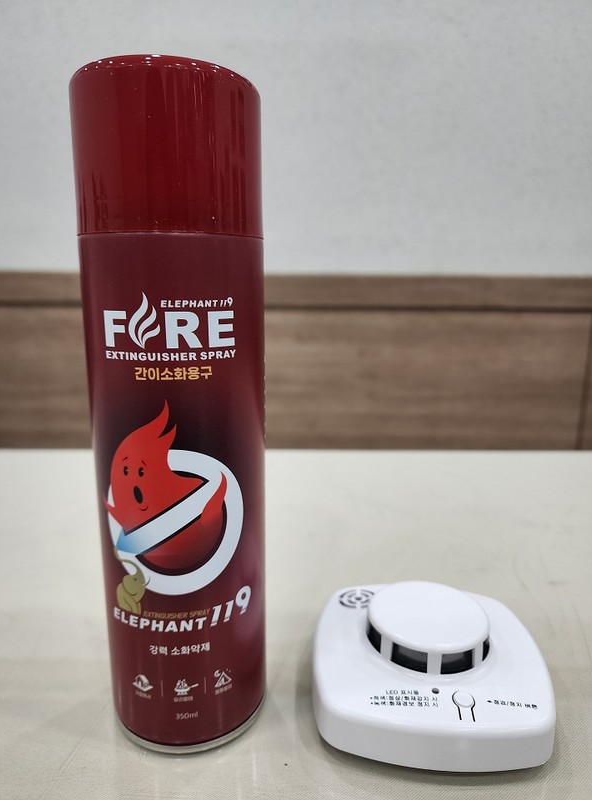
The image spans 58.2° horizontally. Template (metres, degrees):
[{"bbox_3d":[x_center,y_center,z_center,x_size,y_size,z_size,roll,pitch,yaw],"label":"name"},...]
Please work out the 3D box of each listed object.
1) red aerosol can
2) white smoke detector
[{"bbox_3d":[-0.045,0.010,0.210,0.066,0.244,0.066,-2,13,-10],"label":"red aerosol can"},{"bbox_3d":[0.058,0.109,0.240,0.098,0.039,0.096,2,13,6],"label":"white smoke detector"}]

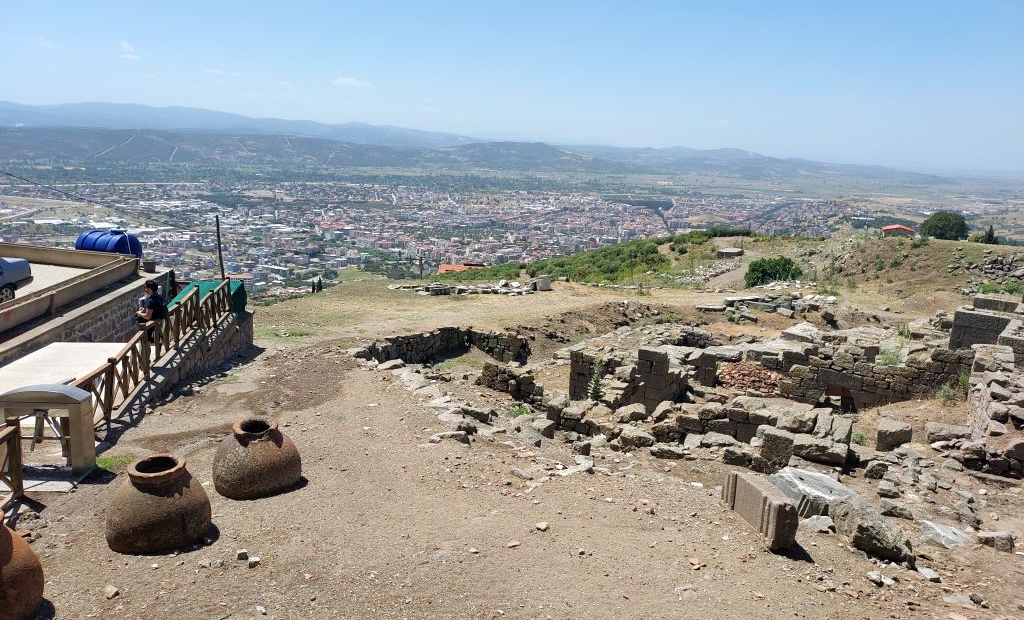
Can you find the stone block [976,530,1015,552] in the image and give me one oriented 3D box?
[{"bbox_3d":[5.690,2.718,9.777,0.370,0.170,0.170,5,12,20],"label":"stone block"}]

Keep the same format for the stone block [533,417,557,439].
[{"bbox_3d":[0.538,1.903,13.217,0.300,0.230,0.230,8,13,29],"label":"stone block"}]

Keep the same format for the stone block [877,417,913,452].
[{"bbox_3d":[6.039,2.015,13.210,0.500,0.350,0.460,3,11,10],"label":"stone block"}]

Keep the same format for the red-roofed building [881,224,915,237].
[{"bbox_3d":[59.340,-12.083,127.500,4.600,2.200,5.500,4,11,15],"label":"red-roofed building"}]

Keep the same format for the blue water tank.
[{"bbox_3d":[-11.833,-1.790,24.307,1.530,1.200,1.100,6,12,23],"label":"blue water tank"}]

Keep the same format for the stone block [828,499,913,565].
[{"bbox_3d":[4.225,2.585,9.743,0.400,0.380,0.820,-7,14,-37],"label":"stone block"}]

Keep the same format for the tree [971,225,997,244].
[{"bbox_3d":[63.755,-10.141,112.000,3.400,2.800,3.200,8,13,31],"label":"tree"}]

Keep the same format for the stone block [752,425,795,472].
[{"bbox_3d":[3.945,2.046,12.425,0.460,0.540,0.400,6,12,22],"label":"stone block"}]

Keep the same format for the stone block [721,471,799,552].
[{"bbox_3d":[2.984,2.375,10.056,0.270,0.520,1.150,-1,11,-14],"label":"stone block"}]

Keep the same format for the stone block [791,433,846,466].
[{"bbox_3d":[4.728,2.151,12.758,0.740,0.300,0.360,4,11,12],"label":"stone block"}]

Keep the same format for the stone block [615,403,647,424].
[{"bbox_3d":[2.041,1.785,14.282,0.450,0.220,0.300,-1,11,-12],"label":"stone block"}]

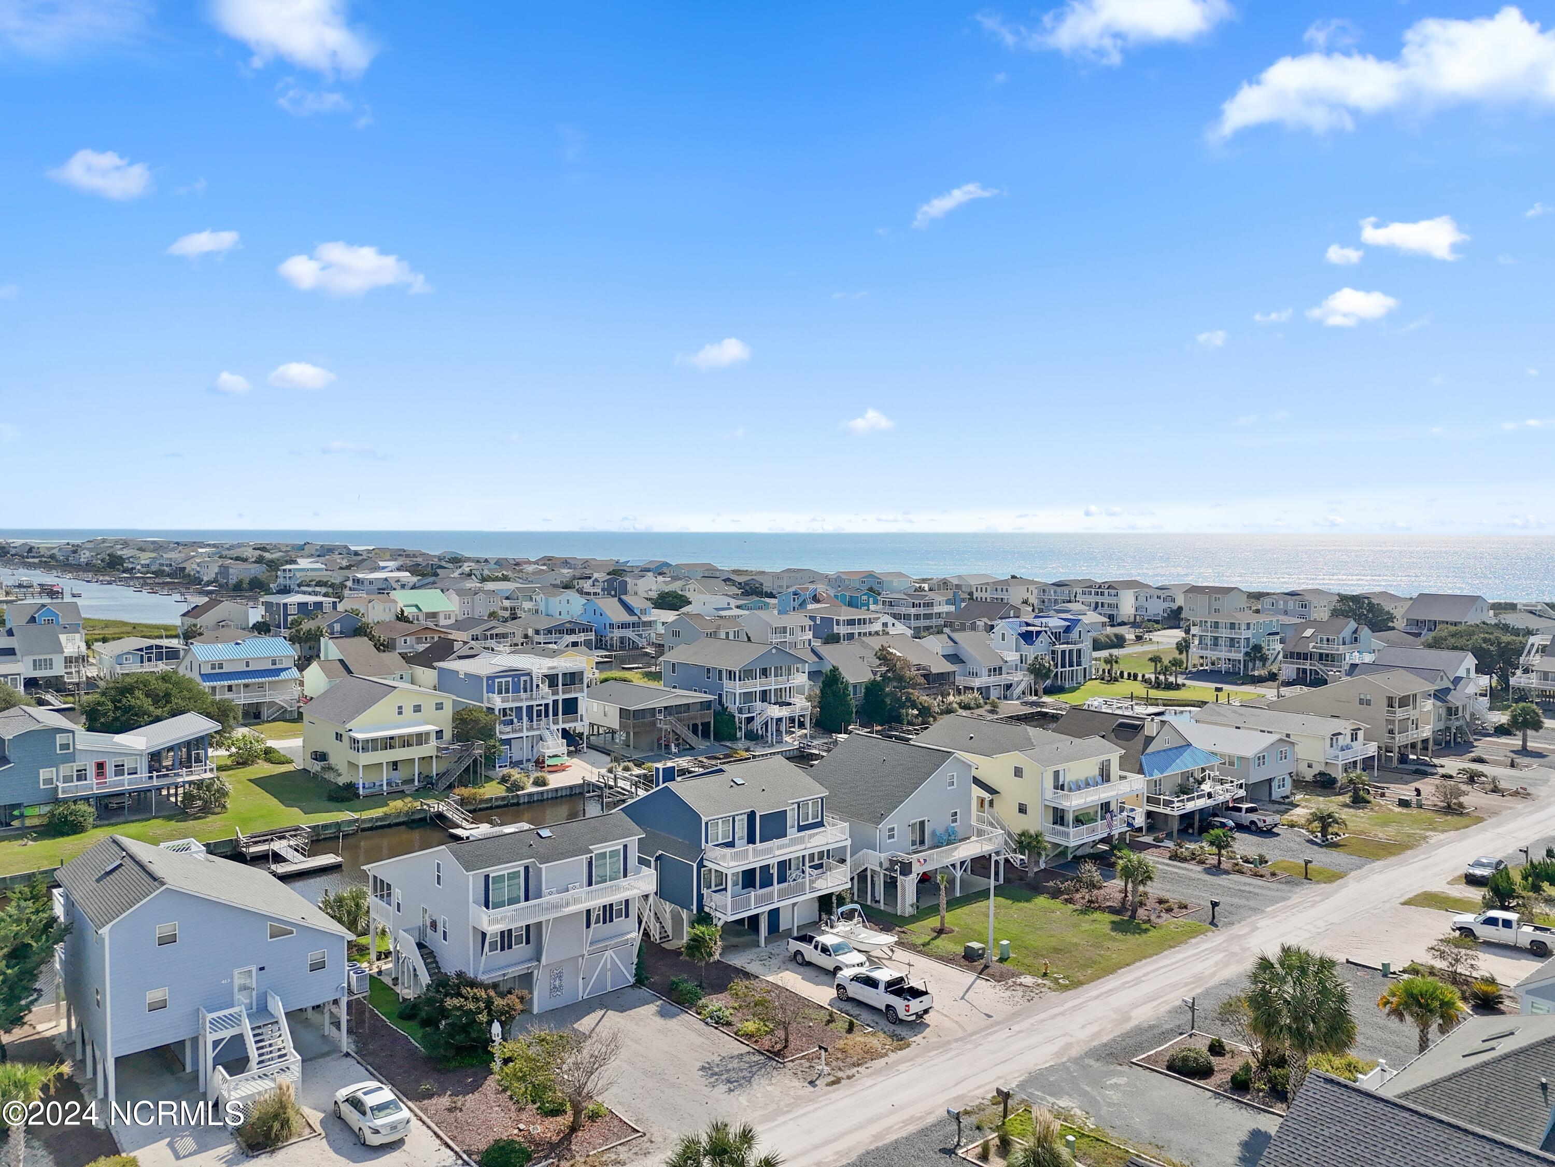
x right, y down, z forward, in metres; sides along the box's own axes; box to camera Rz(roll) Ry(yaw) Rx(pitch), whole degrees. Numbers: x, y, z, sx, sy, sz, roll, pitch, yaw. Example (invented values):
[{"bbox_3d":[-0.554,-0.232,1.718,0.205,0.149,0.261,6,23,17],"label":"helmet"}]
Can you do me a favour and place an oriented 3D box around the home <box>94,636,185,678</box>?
[{"bbox_3d":[-107.390,13.006,182.004,11.400,7.000,13.600,-2,4,-42],"label":"home"}]

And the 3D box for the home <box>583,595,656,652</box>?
[{"bbox_3d":[-35.159,8.594,236.560,12.200,10.900,12.400,-2,4,-43],"label":"home"}]

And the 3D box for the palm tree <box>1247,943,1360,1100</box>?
[{"bbox_3d":[24.143,20.404,49.853,4.700,7.410,4.600,0,3,0],"label":"palm tree"}]

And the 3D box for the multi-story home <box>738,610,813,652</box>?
[{"bbox_3d":[-0.487,10.328,207.885,10.400,10.500,11.300,-2,4,-39],"label":"multi-story home"}]

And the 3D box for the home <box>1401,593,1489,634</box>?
[{"bbox_3d":[155.482,8.350,251.129,10.800,11.200,13.900,-2,4,-35],"label":"home"}]

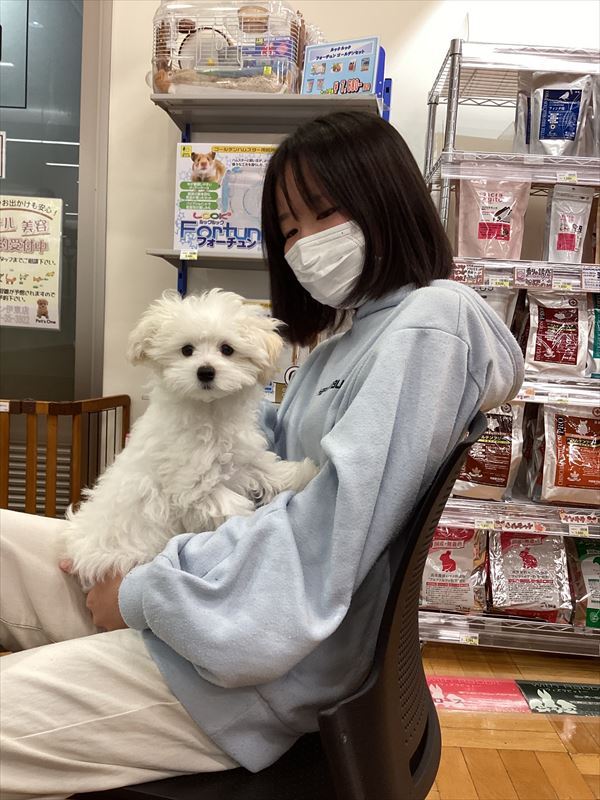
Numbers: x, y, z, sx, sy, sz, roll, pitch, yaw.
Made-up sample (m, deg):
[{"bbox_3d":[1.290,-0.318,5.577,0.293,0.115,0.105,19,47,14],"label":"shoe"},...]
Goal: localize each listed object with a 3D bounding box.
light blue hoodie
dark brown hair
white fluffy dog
[{"bbox_3d":[0.005,0.115,0.900,0.420,0.570,0.450,7,7,-28],"label":"light blue hoodie"},{"bbox_3d":[0.071,-0.214,0.890,0.230,0.285,0.210,-10,8,-41],"label":"dark brown hair"},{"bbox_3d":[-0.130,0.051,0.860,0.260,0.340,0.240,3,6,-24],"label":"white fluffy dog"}]

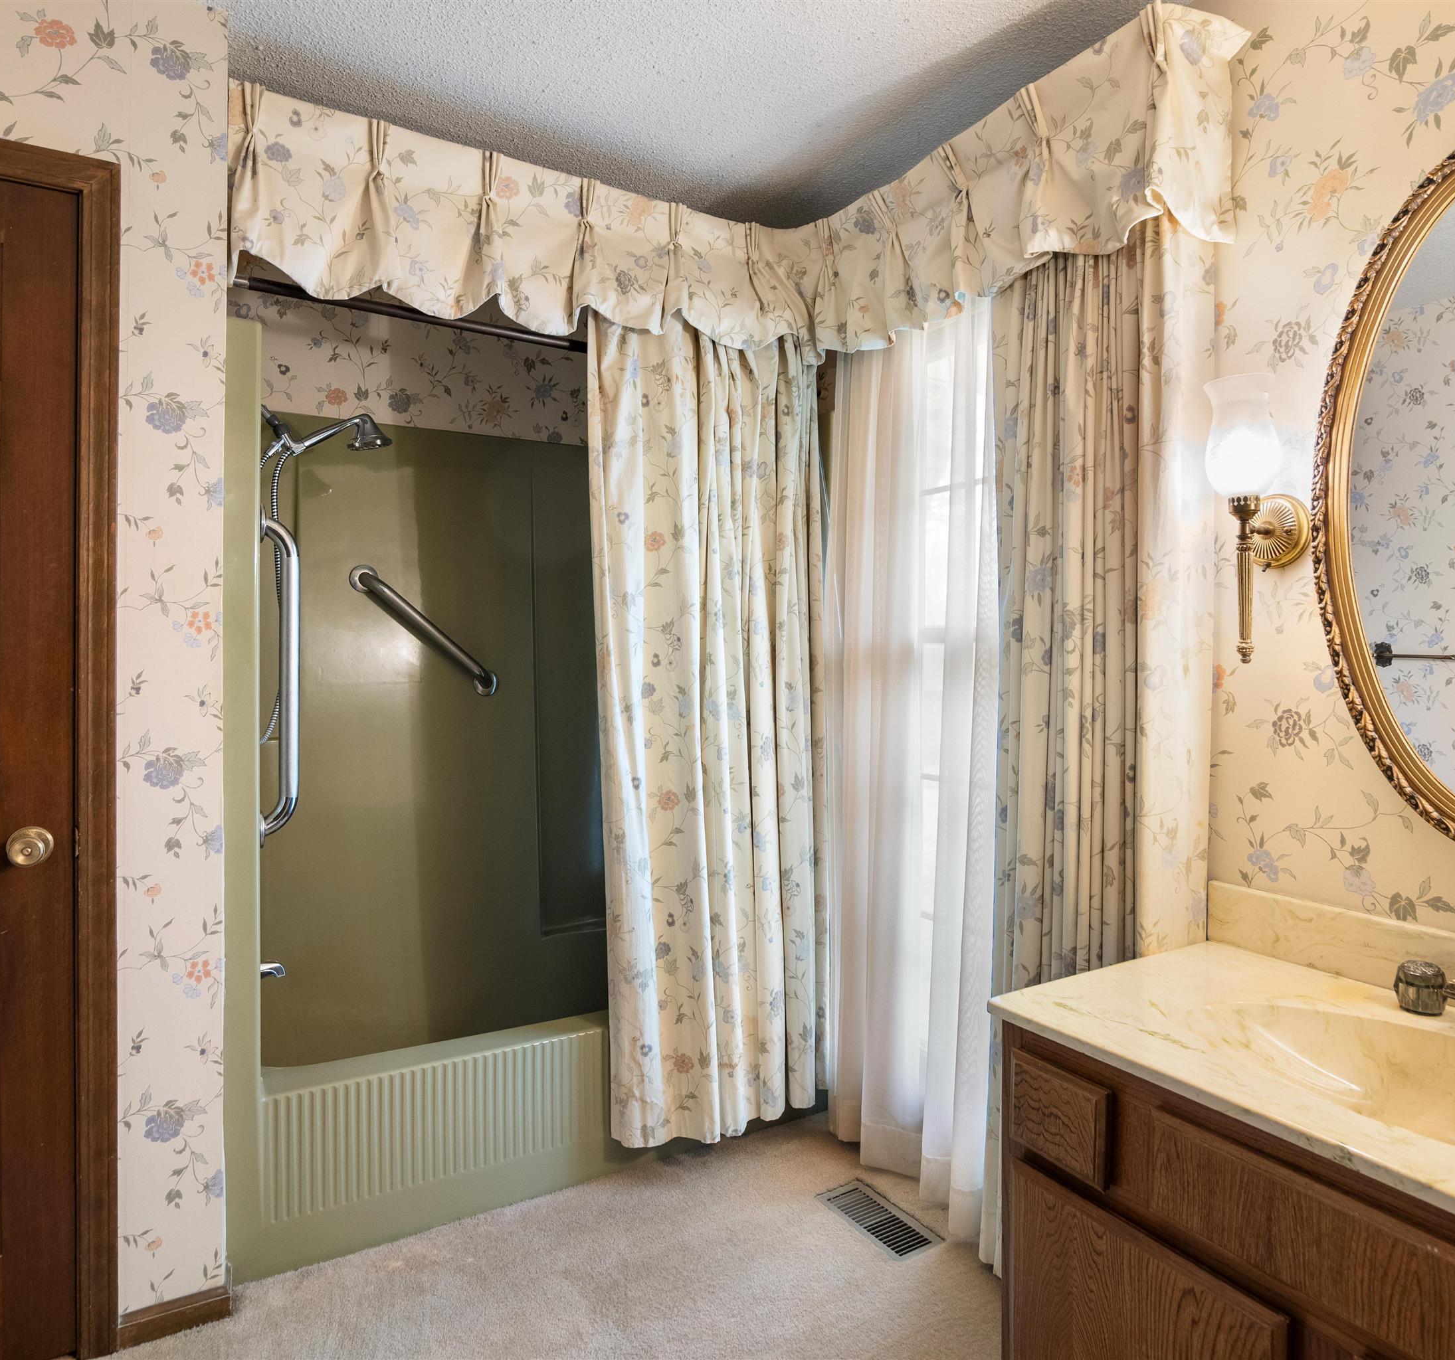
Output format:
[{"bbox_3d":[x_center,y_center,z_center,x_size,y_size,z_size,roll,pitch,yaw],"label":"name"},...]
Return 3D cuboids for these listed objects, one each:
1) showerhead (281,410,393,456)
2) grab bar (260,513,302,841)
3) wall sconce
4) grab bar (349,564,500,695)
[{"bbox_3d":[-0.941,-0.601,2.220,0.230,0.112,0.100,0,0,-29],"label":"showerhead"},{"bbox_3d":[-0.902,-0.001,1.838,0.077,0.700,0.076,0,0,-29],"label":"grab bar"},{"bbox_3d":[0.846,-0.255,1.470,0.150,0.460,0.124,0,0,-29],"label":"wall sconce"},{"bbox_3d":[-0.860,-0.137,2.617,0.532,0.076,0.077,45,-20,-21],"label":"grab bar"}]

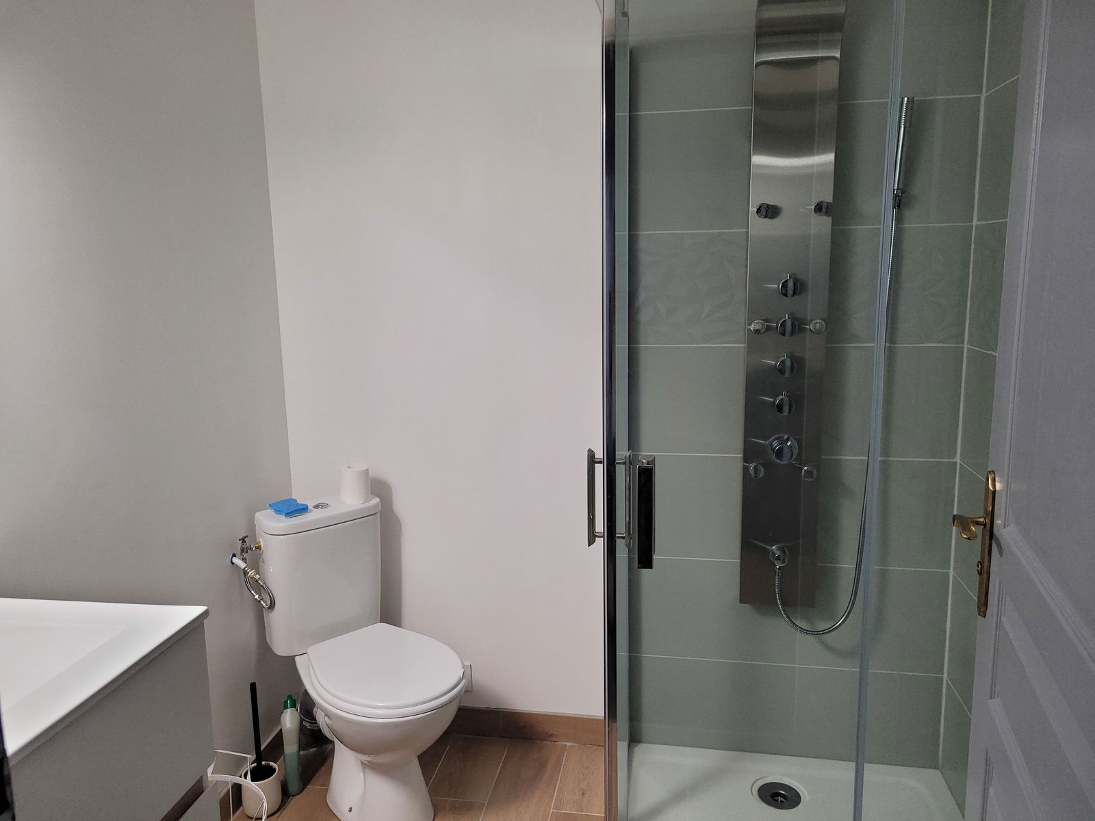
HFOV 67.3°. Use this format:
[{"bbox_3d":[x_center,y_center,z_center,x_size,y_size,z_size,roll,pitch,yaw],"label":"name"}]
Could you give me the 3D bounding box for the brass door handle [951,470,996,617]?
[{"bbox_3d":[0.603,0.202,1.167,0.053,0.218,0.115,2,10,18],"label":"brass door handle"}]

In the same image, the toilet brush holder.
[{"bbox_3d":[-0.757,1.005,2.179,0.096,0.105,0.096,1,9,10],"label":"toilet brush holder"}]

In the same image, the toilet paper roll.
[{"bbox_3d":[-0.545,0.209,2.333,0.081,0.094,0.081,-1,9,0],"label":"toilet paper roll"}]

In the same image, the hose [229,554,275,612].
[{"bbox_3d":[-0.771,0.448,2.147,0.120,0.138,0.075,1,9,10],"label":"hose"}]

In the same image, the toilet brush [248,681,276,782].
[{"bbox_3d":[-0.759,0.876,2.158,0.072,0.347,0.072,1,9,10],"label":"toilet brush"}]

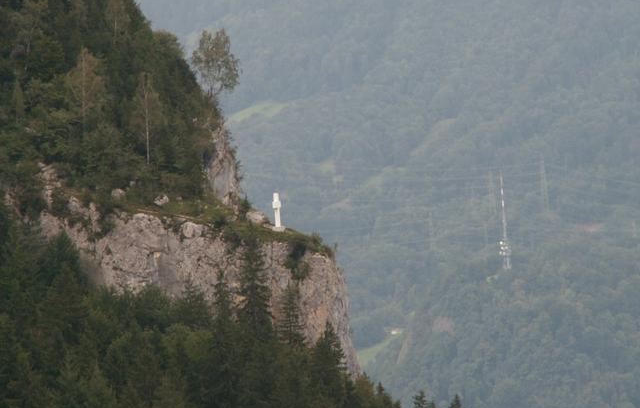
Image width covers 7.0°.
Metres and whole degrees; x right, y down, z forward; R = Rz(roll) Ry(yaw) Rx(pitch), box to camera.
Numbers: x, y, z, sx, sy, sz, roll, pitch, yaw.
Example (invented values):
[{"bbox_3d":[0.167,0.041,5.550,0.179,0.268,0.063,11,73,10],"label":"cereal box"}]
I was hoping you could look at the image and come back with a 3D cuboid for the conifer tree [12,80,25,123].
[{"bbox_3d":[-45.191,-15.239,780.000,1.800,6.610,1.800,-4,-3,0],"label":"conifer tree"}]

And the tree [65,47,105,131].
[{"bbox_3d":[-34.904,-16.674,770.000,5.780,13.340,5.780,-4,-3,0],"label":"tree"}]

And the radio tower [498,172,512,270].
[{"bbox_3d":[142.436,11.934,4000.000,7.700,76.220,7.700,-4,-3,0],"label":"radio tower"}]

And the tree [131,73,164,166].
[{"bbox_3d":[-24.902,-12.343,750.000,4.760,13.280,4.760,-4,-3,0],"label":"tree"}]

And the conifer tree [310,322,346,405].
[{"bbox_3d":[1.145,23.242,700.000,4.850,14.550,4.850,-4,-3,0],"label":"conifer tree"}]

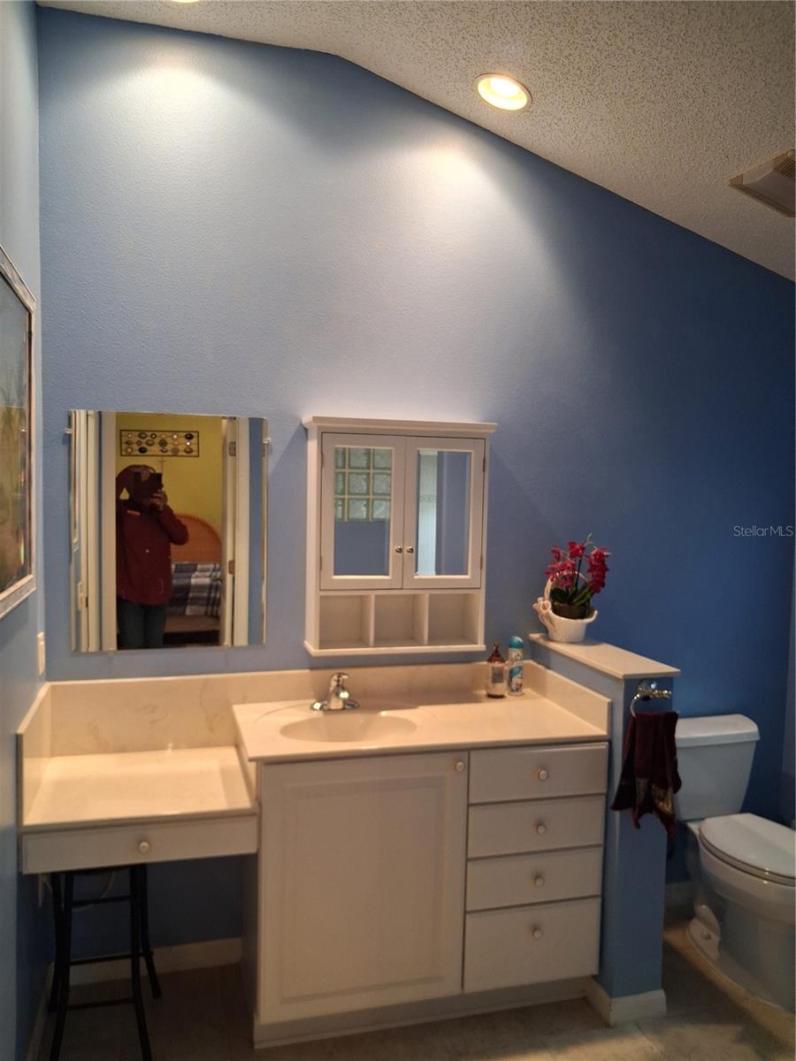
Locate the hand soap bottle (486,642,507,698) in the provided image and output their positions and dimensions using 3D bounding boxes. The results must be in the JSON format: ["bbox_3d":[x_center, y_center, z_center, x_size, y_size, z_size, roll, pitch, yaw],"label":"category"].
[{"bbox_3d":[0.346,0.490,2.913,0.067,0.192,0.067,1,3,-1],"label":"hand soap bottle"}]

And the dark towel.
[{"bbox_3d":[0.732,0.713,2.432,0.202,0.361,0.093,0,4,-16],"label":"dark towel"}]

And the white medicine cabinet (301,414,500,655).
[{"bbox_3d":[-0.004,0.019,2.774,0.612,0.756,0.207,0,3,-15],"label":"white medicine cabinet"}]

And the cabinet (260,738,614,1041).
[{"bbox_3d":[0.048,1.044,2.667,1.040,0.858,0.565,0,3,-15],"label":"cabinet"}]

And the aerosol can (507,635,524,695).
[{"bbox_3d":[0.422,0.480,2.954,0.056,0.205,0.056,1,3,0],"label":"aerosol can"}]

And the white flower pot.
[{"bbox_3d":[0.599,0.280,2.943,0.218,0.220,0.175,1,3,5],"label":"white flower pot"}]

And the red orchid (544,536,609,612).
[{"bbox_3d":[0.638,0.157,2.942,0.220,0.275,0.185,1,3,5],"label":"red orchid"}]

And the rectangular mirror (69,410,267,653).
[{"bbox_3d":[-0.731,0.007,2.673,0.606,0.759,0.010,0,4,-16],"label":"rectangular mirror"}]

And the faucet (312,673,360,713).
[{"bbox_3d":[-0.196,0.528,2.711,0.158,0.117,0.135,0,3,-15],"label":"faucet"}]

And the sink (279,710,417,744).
[{"bbox_3d":[-0.153,0.663,2.540,0.414,0.131,0.314,0,4,-16],"label":"sink"}]

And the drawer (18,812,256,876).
[{"bbox_3d":[-0.731,0.808,2.403,0.591,0.105,0.473,0,4,-16],"label":"drawer"}]

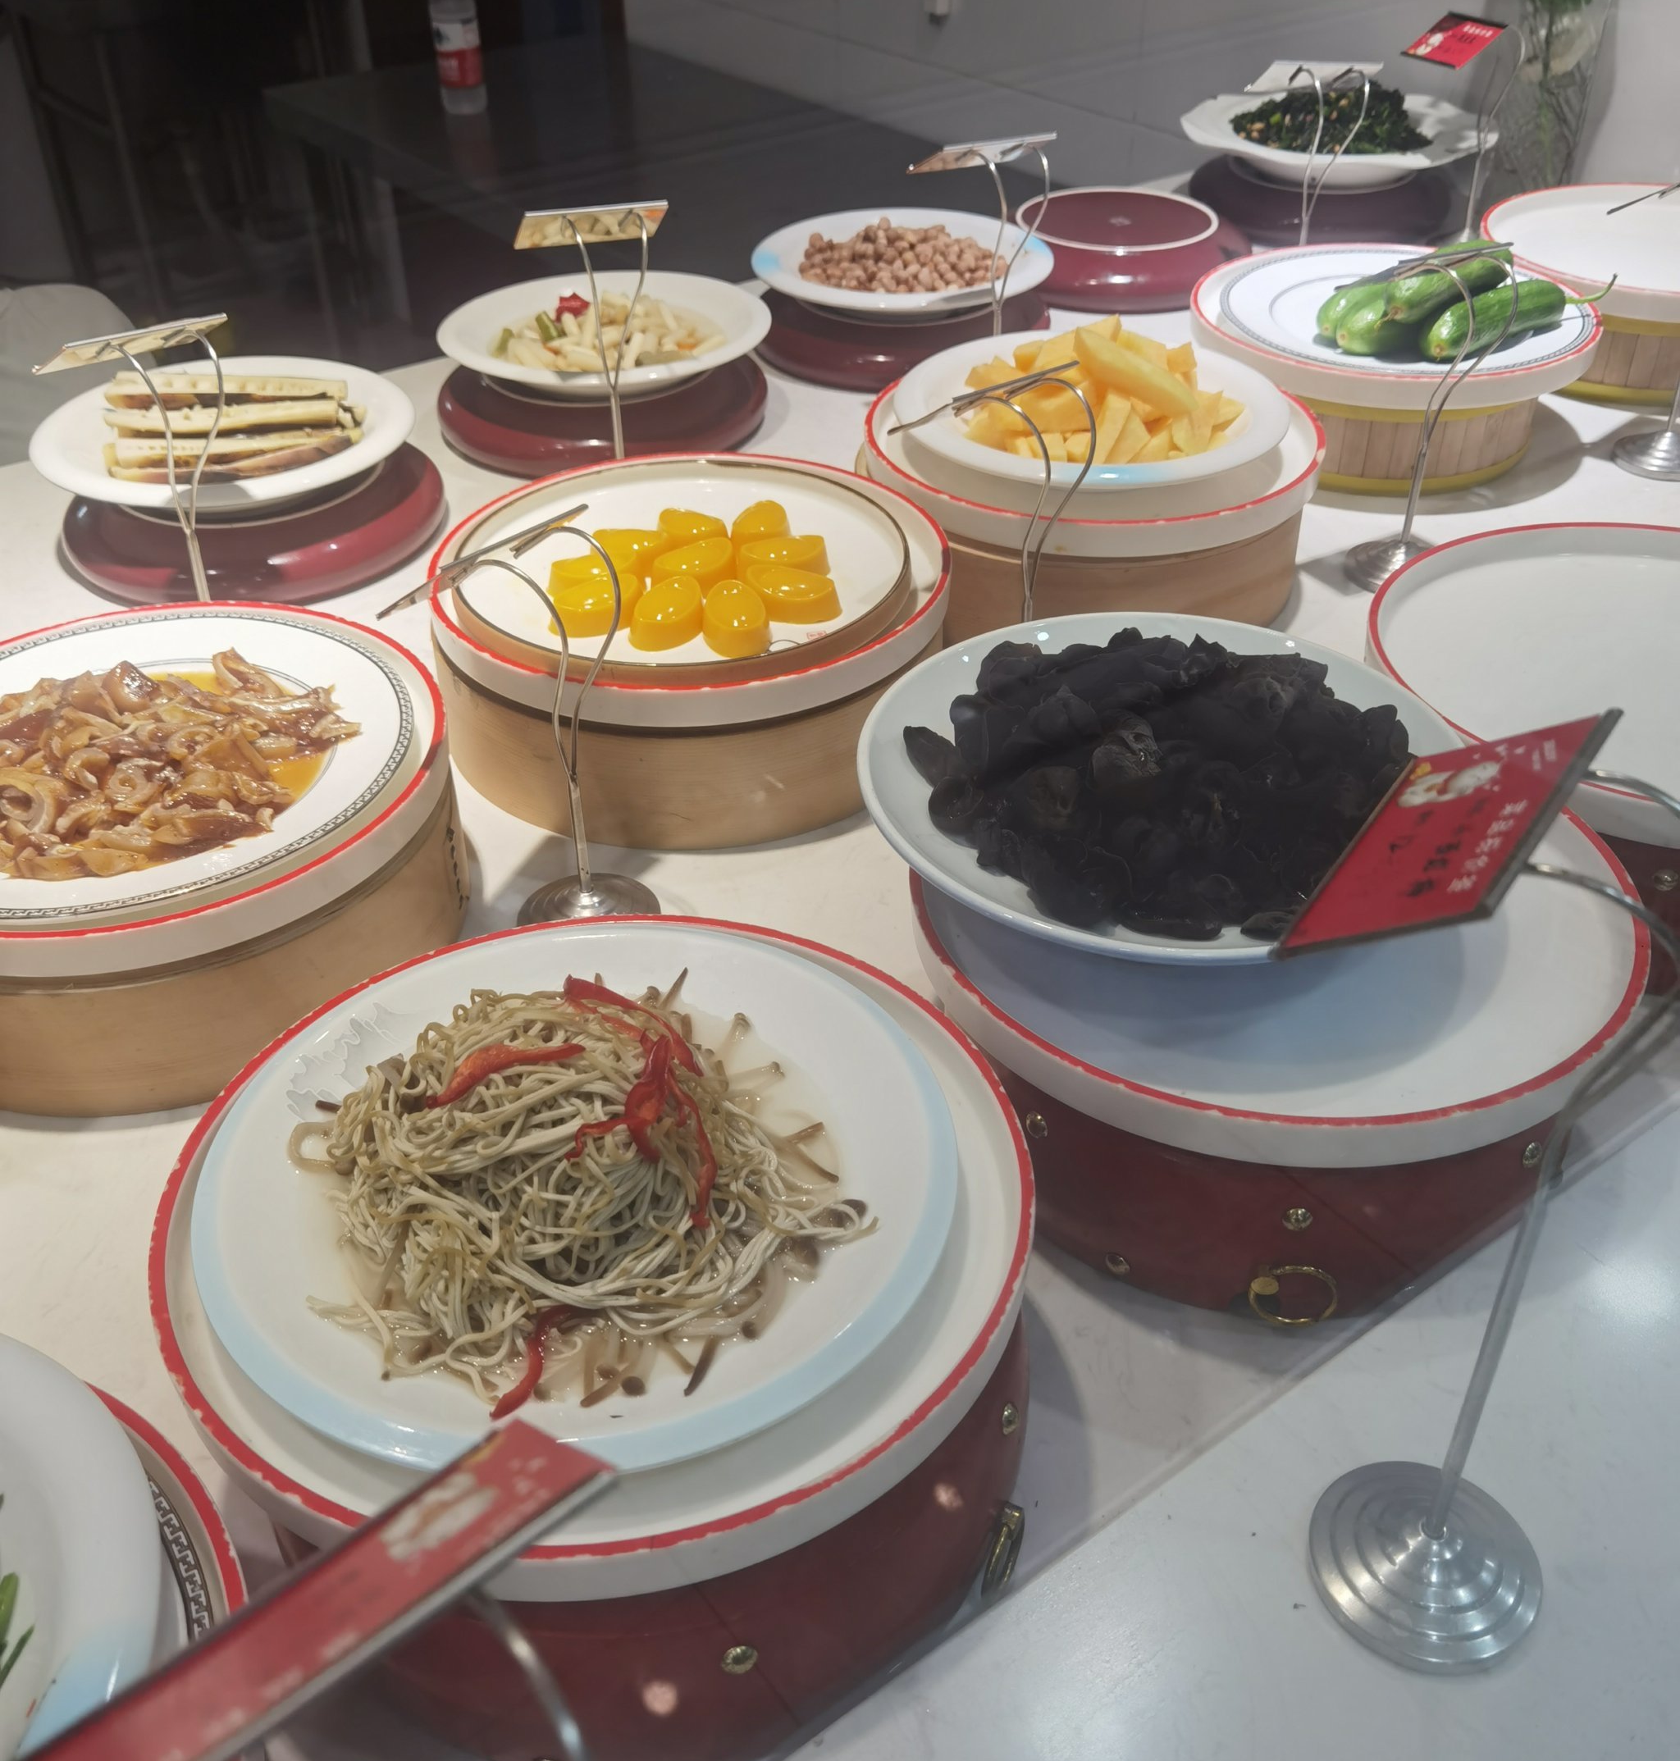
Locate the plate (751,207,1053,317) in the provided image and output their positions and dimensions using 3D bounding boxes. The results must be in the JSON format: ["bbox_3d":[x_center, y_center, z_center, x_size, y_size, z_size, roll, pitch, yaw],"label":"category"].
[{"bbox_3d":[0.058,-0.570,1.637,0.288,0.034,0.288,-1,37,0],"label":"plate"}]

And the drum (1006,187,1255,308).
[{"bbox_3d":[0.261,-0.604,1.662,0.269,0.051,0.269,0,37,0],"label":"drum"}]

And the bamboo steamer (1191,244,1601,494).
[{"bbox_3d":[0.413,-0.388,1.330,0.294,0.098,0.294,0,37,0],"label":"bamboo steamer"}]

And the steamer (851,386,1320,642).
[{"bbox_3d":[0.164,-0.254,1.162,0.294,0.102,0.294,0,37,0],"label":"steamer"}]

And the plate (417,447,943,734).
[{"bbox_3d":[-0.084,-0.177,1.005,0.294,0.028,0.294,0,37,0],"label":"plate"}]

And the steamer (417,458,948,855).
[{"bbox_3d":[-0.091,-0.155,1.111,0.318,0.110,0.318,-1,37,0],"label":"steamer"}]

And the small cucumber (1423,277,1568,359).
[{"bbox_3d":[0.519,-0.440,1.374,0.176,0.038,0.038,-25,43,-29],"label":"small cucumber"}]

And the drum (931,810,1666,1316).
[{"bbox_3d":[0.190,0.046,0.816,0.320,0.124,0.320,-1,37,0],"label":"drum"}]

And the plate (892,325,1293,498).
[{"bbox_3d":[0.161,-0.289,1.122,0.249,0.035,0.249,0,37,0],"label":"plate"}]

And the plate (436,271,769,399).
[{"bbox_3d":[-0.198,-0.463,1.499,0.281,0.034,0.281,-1,37,0],"label":"plate"}]

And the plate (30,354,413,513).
[{"bbox_3d":[-0.405,-0.287,1.165,0.249,0.035,0.249,0,37,0],"label":"plate"}]

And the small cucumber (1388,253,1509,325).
[{"bbox_3d":[0.491,-0.478,1.397,0.174,0.037,0.037,-28,44,-31],"label":"small cucumber"}]

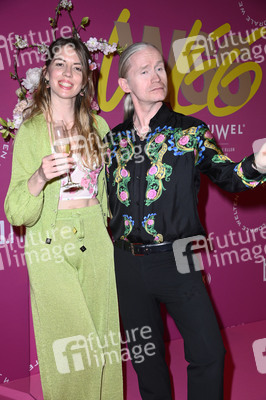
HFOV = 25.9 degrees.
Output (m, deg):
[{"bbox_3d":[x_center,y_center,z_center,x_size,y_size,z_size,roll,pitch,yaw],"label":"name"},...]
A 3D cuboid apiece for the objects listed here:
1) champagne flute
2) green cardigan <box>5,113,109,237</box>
[{"bbox_3d":[-0.225,-0.151,1.920,0.062,0.225,0.062,-10,10,1],"label":"champagne flute"},{"bbox_3d":[-0.263,-0.086,2.120,0.430,0.490,0.310,-2,7,-18],"label":"green cardigan"}]

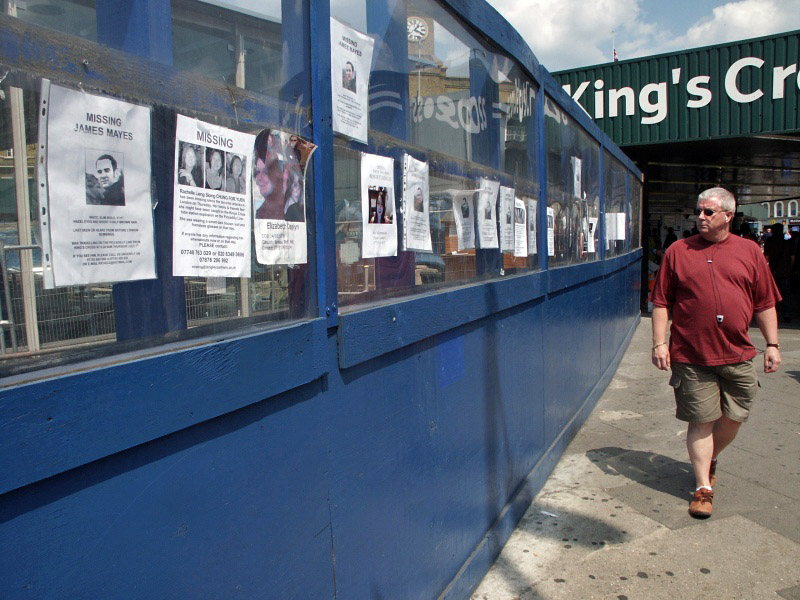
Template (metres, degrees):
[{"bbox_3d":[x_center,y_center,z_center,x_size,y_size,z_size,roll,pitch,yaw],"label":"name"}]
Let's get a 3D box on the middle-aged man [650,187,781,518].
[{"bbox_3d":[1.755,0.245,3.610,0.650,1.740,0.620,1,5,21],"label":"middle-aged man"}]

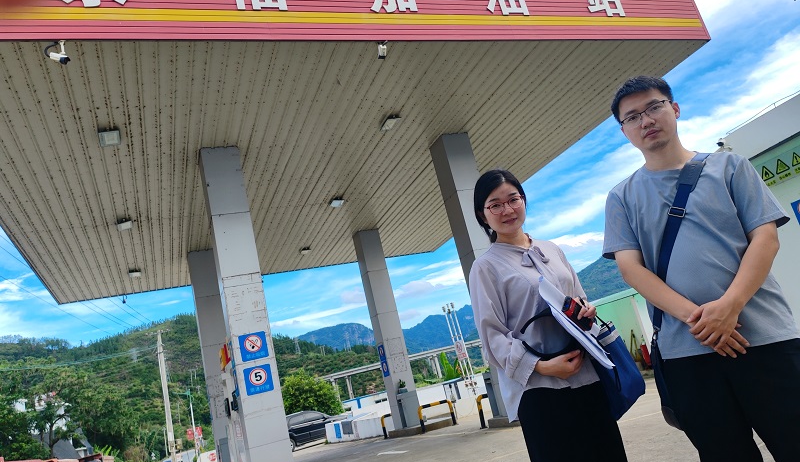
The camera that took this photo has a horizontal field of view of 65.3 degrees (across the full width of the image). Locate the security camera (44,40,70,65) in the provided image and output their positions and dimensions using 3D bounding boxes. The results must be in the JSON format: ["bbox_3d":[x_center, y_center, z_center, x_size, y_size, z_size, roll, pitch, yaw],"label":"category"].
[{"bbox_3d":[-4.006,-2.091,7.328,0.260,0.280,0.120,-1,-16,-8],"label":"security camera"}]

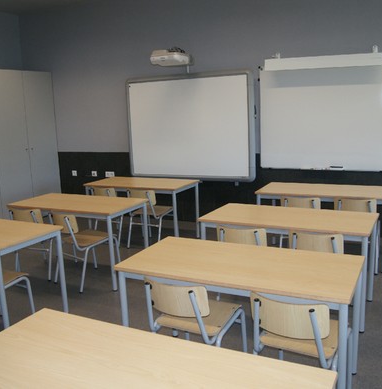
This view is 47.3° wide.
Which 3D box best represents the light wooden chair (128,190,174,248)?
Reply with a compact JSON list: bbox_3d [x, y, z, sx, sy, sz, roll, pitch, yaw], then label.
[{"bbox_3d":[-0.470,0.260,5.260,0.446,0.718,0.540,3,12,27],"label":"light wooden chair"}]

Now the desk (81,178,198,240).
[{"bbox_3d":[-0.588,0.218,5.476,1.287,0.722,0.615,3,12,27],"label":"desk"}]

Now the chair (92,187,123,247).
[{"bbox_3d":[-0.940,0.230,5.514,0.446,0.718,0.540,5,13,32],"label":"chair"}]

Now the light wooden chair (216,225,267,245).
[{"bbox_3d":[0.472,0.554,3.524,0.446,0.718,0.540,2,12,23],"label":"light wooden chair"}]

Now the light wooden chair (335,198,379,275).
[{"bbox_3d":[1.636,0.351,4.333,0.446,0.718,0.540,2,12,24],"label":"light wooden chair"}]

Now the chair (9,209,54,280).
[{"bbox_3d":[-1.521,0.449,4.501,0.446,0.718,0.540,2,12,22],"label":"chair"}]

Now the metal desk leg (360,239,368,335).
[{"bbox_3d":[1.194,0.629,3.012,0.042,0.701,0.042,4,12,28],"label":"metal desk leg"}]

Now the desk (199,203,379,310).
[{"bbox_3d":[0.784,0.534,3.538,1.287,0.722,0.615,4,12,28],"label":"desk"}]

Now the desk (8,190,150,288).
[{"bbox_3d":[-1.120,0.443,4.423,1.287,0.722,0.615,3,12,27],"label":"desk"}]

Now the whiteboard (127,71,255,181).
[{"bbox_3d":[-0.050,-0.912,6.042,1.973,1.399,0.089,3,12,27],"label":"whiteboard"}]

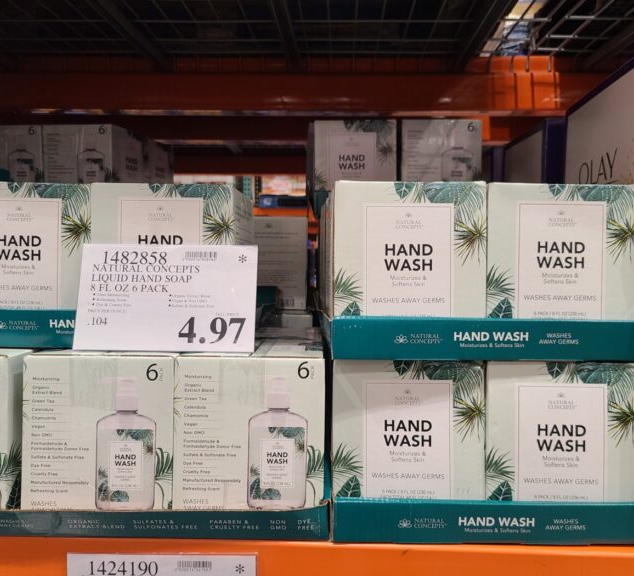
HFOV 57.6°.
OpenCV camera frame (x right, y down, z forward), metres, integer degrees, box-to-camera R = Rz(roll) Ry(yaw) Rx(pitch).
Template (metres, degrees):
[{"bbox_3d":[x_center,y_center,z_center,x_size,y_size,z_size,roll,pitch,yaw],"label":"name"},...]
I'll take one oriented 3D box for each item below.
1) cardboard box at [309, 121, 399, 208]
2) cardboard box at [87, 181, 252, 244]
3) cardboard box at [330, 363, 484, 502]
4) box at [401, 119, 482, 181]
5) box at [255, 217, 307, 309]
[{"bbox_3d":[0.066,-0.213,1.097,0.146,0.172,0.146,1,1,-2],"label":"cardboard box"},{"bbox_3d":[-0.157,-0.021,0.663,0.146,0.172,0.146,1,1,1],"label":"cardboard box"},{"bbox_3d":[0.088,0.154,0.632,0.146,0.172,0.146,1,1,0],"label":"cardboard box"},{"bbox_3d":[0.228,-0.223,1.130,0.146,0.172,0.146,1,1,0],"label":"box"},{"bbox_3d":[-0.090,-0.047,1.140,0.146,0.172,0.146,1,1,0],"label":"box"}]

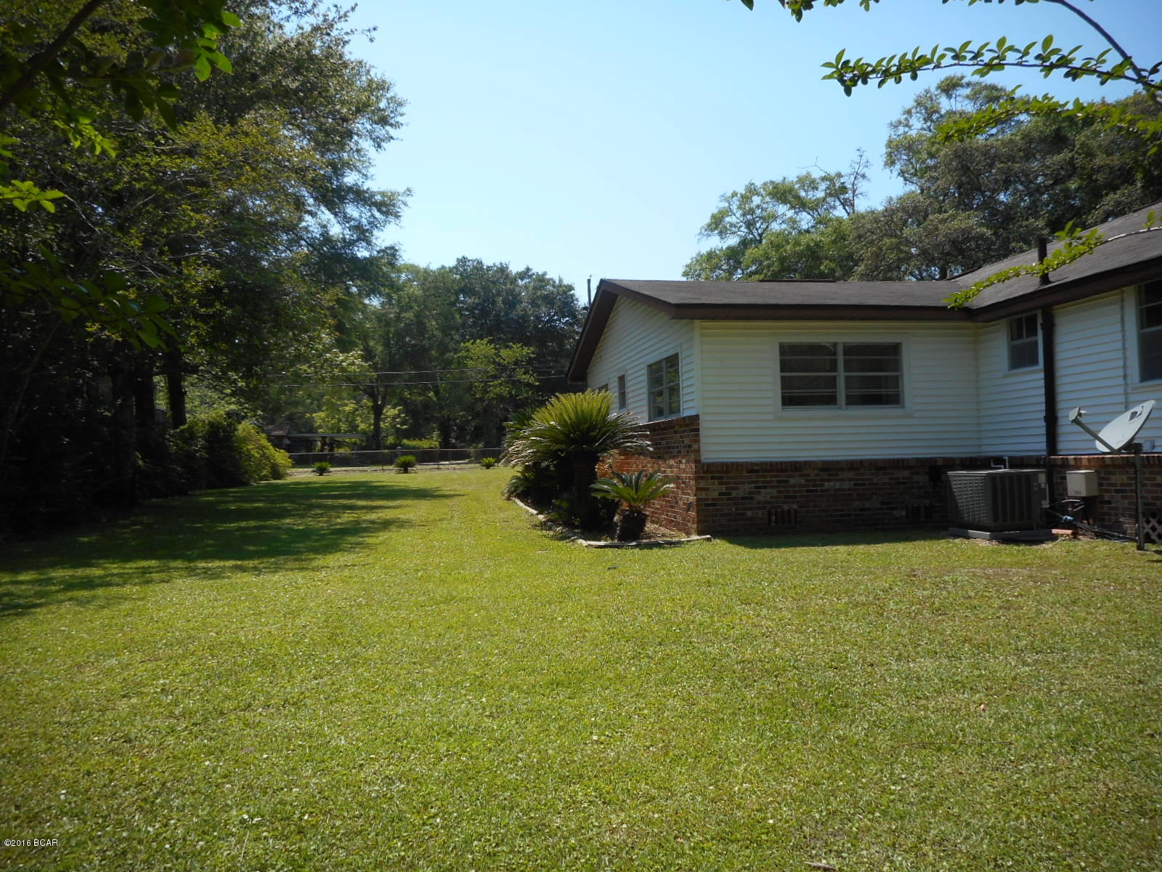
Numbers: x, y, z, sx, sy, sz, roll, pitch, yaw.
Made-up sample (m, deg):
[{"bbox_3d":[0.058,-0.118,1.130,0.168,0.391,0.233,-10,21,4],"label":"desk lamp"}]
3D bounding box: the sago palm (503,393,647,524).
[{"bbox_3d":[-0.060,0.335,12.400,2.130,2.020,2.100,-1,-2,-6],"label":"sago palm"}]

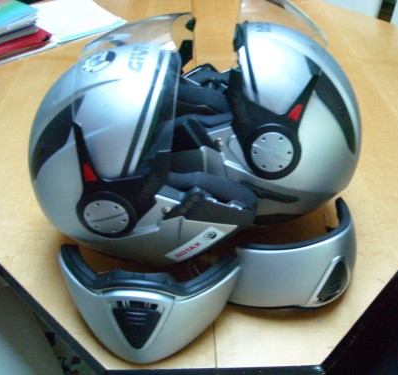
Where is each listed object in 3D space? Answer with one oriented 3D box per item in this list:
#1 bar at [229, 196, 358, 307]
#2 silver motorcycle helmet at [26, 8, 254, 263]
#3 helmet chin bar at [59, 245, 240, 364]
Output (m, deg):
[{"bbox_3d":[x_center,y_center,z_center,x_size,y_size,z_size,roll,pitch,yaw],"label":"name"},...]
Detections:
[{"bbox_3d":[0.130,0.075,0.603,0.205,0.092,0.110,-25,45,-28],"label":"bar"},{"bbox_3d":[-0.066,-0.054,0.619,0.275,0.277,0.250,3,39,3],"label":"silver motorcycle helmet"},{"bbox_3d":[-0.056,0.116,0.553,0.205,0.092,0.110,3,39,4],"label":"helmet chin bar"}]

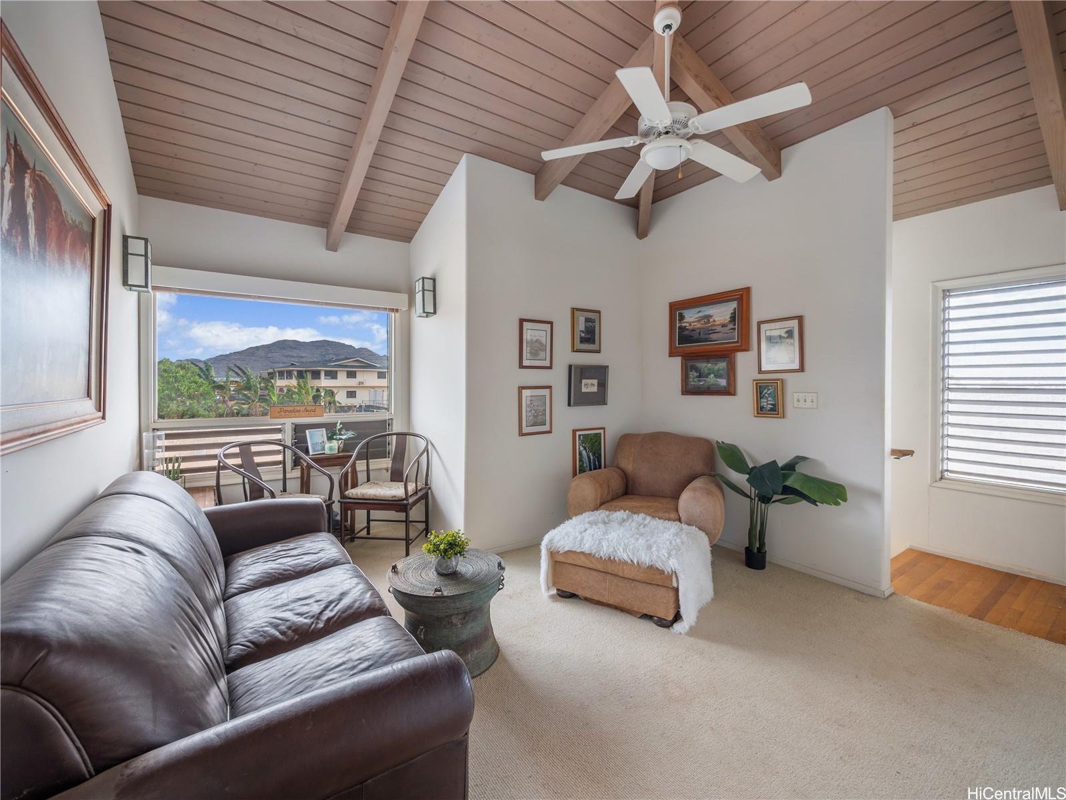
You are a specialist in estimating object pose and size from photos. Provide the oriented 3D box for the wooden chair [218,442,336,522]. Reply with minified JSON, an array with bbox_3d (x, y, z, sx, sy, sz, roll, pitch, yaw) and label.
[{"bbox_3d":[-1.964,0.805,3.330,0.532,0.972,0.615,0,1,15],"label":"wooden chair"}]

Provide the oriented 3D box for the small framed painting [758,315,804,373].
[{"bbox_3d":[1.823,-0.398,3.177,0.025,0.400,0.324,-1,1,-32],"label":"small framed painting"}]

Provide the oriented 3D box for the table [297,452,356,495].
[{"bbox_3d":[-1.763,0.843,3.741,0.410,0.775,0.340,-2,3,-34],"label":"table"}]

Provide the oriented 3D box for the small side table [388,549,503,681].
[{"bbox_3d":[-0.418,1.028,2.128,0.576,0.432,0.576,0,1,0],"label":"small side table"}]

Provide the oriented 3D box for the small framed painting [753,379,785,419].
[{"bbox_3d":[1.779,-0.010,3.245,0.035,0.285,0.216,-1,1,-32],"label":"small framed painting"}]

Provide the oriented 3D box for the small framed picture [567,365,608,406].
[{"bbox_3d":[0.509,-0.130,3.948,0.432,0.368,0.055,-1,1,-32],"label":"small framed picture"}]

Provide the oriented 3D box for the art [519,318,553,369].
[{"bbox_3d":[0.026,-0.464,3.583,0.325,0.405,0.025,-2,3,-34],"label":"art"}]

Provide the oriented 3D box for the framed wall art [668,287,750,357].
[{"bbox_3d":[1.489,-0.640,3.687,0.040,0.503,0.779,-1,1,-32],"label":"framed wall art"}]

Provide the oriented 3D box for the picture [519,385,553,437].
[{"bbox_3d":[0.024,0.091,3.609,0.325,0.405,0.025,-2,3,-34],"label":"picture"}]

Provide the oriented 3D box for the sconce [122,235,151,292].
[{"bbox_3d":[-2.539,-0.866,2.772,0.117,0.310,0.175,-2,3,-34],"label":"sconce"}]

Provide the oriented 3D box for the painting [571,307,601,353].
[{"bbox_3d":[0.483,-0.622,3.881,0.330,0.385,0.030,-2,3,-34],"label":"painting"}]

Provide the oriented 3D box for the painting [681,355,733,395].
[{"bbox_3d":[1.496,-0.212,3.691,0.030,0.349,0.522,-1,1,-32],"label":"painting"}]

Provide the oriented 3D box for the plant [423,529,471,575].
[{"bbox_3d":[-0.413,0.733,2.088,0.230,0.201,0.230,0,1,0],"label":"plant"}]

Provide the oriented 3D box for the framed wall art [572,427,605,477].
[{"bbox_3d":[0.520,0.505,3.964,0.385,0.510,0.025,-2,3,-34],"label":"framed wall art"}]

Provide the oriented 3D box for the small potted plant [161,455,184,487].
[{"bbox_3d":[-2.780,0.581,3.325,0.167,0.308,0.150,-1,1,-32],"label":"small potted plant"}]

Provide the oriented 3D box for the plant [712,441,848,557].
[{"bbox_3d":[1.692,0.788,3.077,0.440,0.880,0.880,-2,3,-34],"label":"plant"}]

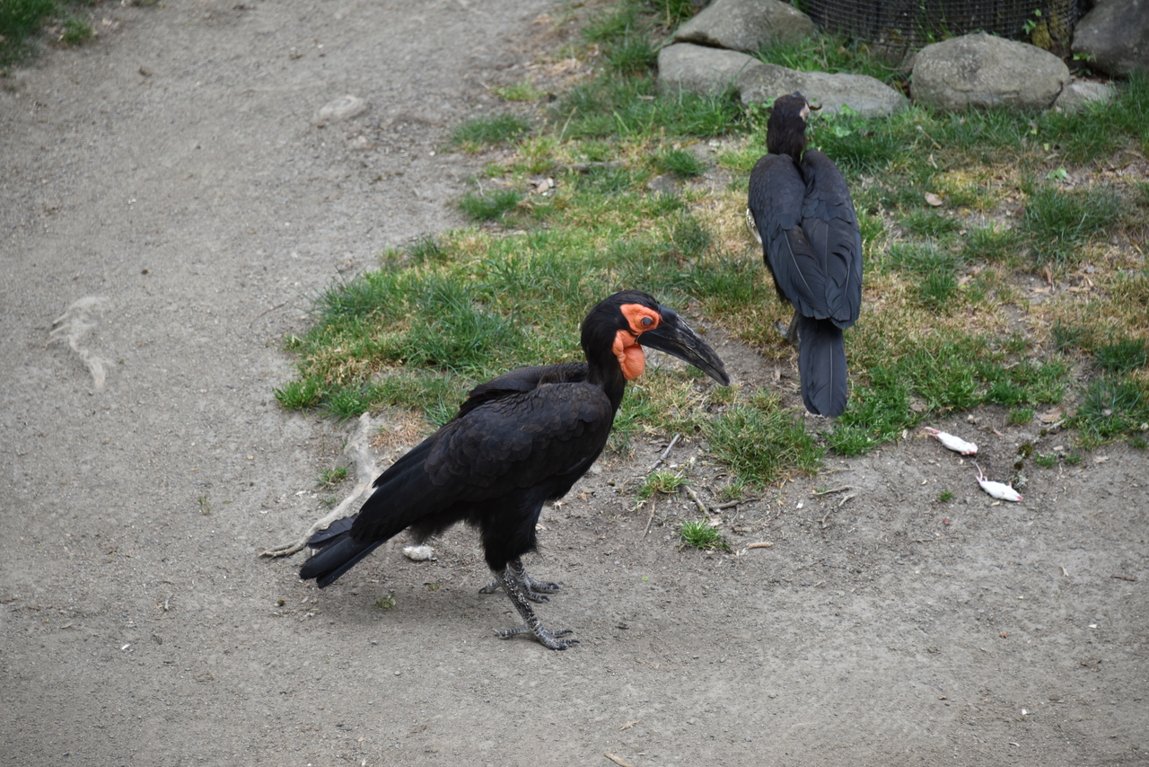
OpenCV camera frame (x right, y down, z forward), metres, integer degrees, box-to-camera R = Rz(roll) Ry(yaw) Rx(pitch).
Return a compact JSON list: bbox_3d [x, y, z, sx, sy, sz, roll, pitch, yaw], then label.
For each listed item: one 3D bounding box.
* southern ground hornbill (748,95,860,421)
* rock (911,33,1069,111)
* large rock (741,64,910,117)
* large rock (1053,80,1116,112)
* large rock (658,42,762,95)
[{"bbox_3d":[0.464,-0.294,12.086,0.225,0.475,0.770,-2,22,-4],"label":"southern ground hornbill"},{"bbox_3d":[0.906,-0.677,13.240,0.350,0.170,0.250,0,22,0],"label":"rock"},{"bbox_3d":[0.540,-0.636,13.204,0.365,0.110,0.200,5,22,11],"label":"large rock"},{"bbox_3d":[1.109,-0.624,13.199,0.150,0.070,0.120,0,22,0],"label":"large rock"},{"bbox_3d":[0.296,-0.688,13.296,0.235,0.115,0.190,6,23,14],"label":"large rock"}]

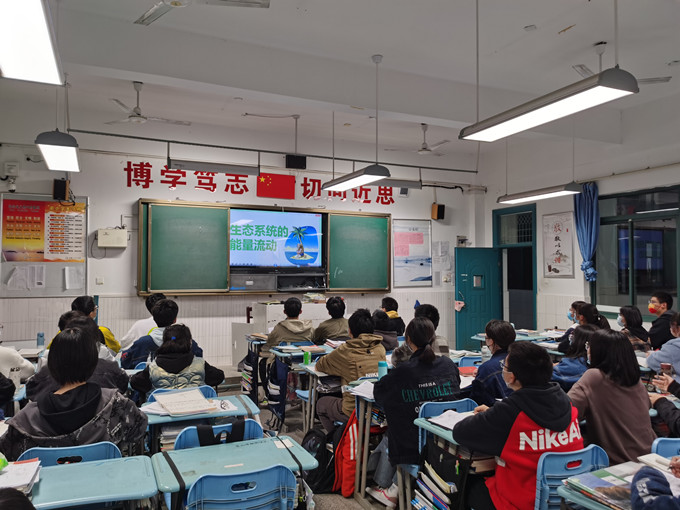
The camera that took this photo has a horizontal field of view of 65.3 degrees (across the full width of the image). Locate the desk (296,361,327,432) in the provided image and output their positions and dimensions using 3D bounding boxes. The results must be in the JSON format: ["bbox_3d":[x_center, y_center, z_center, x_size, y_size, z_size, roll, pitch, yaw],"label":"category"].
[{"bbox_3d":[0.011,1.304,4.316,0.600,0.770,0.420,1,-2,-24],"label":"desk"}]

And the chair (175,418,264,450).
[{"bbox_3d":[-0.668,1.225,2.757,0.430,0.800,0.480,1,-2,-24],"label":"chair"}]

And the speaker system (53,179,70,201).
[{"bbox_3d":[-3.614,-0.831,6.893,0.155,0.265,0.175,2,2,-15],"label":"speaker system"}]

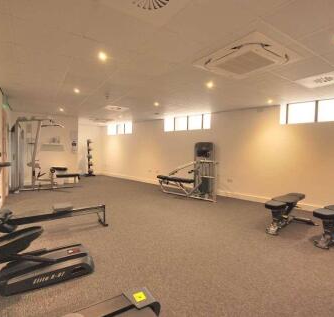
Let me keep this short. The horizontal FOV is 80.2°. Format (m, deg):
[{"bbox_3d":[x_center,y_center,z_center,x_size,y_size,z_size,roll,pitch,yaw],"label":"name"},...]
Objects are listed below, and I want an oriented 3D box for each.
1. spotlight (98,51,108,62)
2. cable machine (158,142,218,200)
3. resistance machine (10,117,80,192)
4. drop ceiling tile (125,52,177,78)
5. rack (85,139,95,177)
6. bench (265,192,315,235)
[{"bbox_3d":[-0.802,-1.284,2.465,0.100,0.050,0.100,-1,3,-34],"label":"spotlight"},{"bbox_3d":[0.661,0.323,6.278,2.157,1.630,0.569,3,4,39],"label":"cable machine"},{"bbox_3d":[-4.211,-0.110,6.778,1.843,2.280,0.686,-1,3,-34],"label":"resistance machine"},{"bbox_3d":[-0.233,-1.287,2.811,0.600,0.020,0.600,-1,3,-34],"label":"drop ceiling tile"},{"bbox_3d":[-3.667,-0.008,9.499,0.500,1.780,0.480,4,4,42],"label":"rack"},{"bbox_3d":[2.376,1.048,3.780,1.353,0.490,0.500,-1,3,-34],"label":"bench"}]

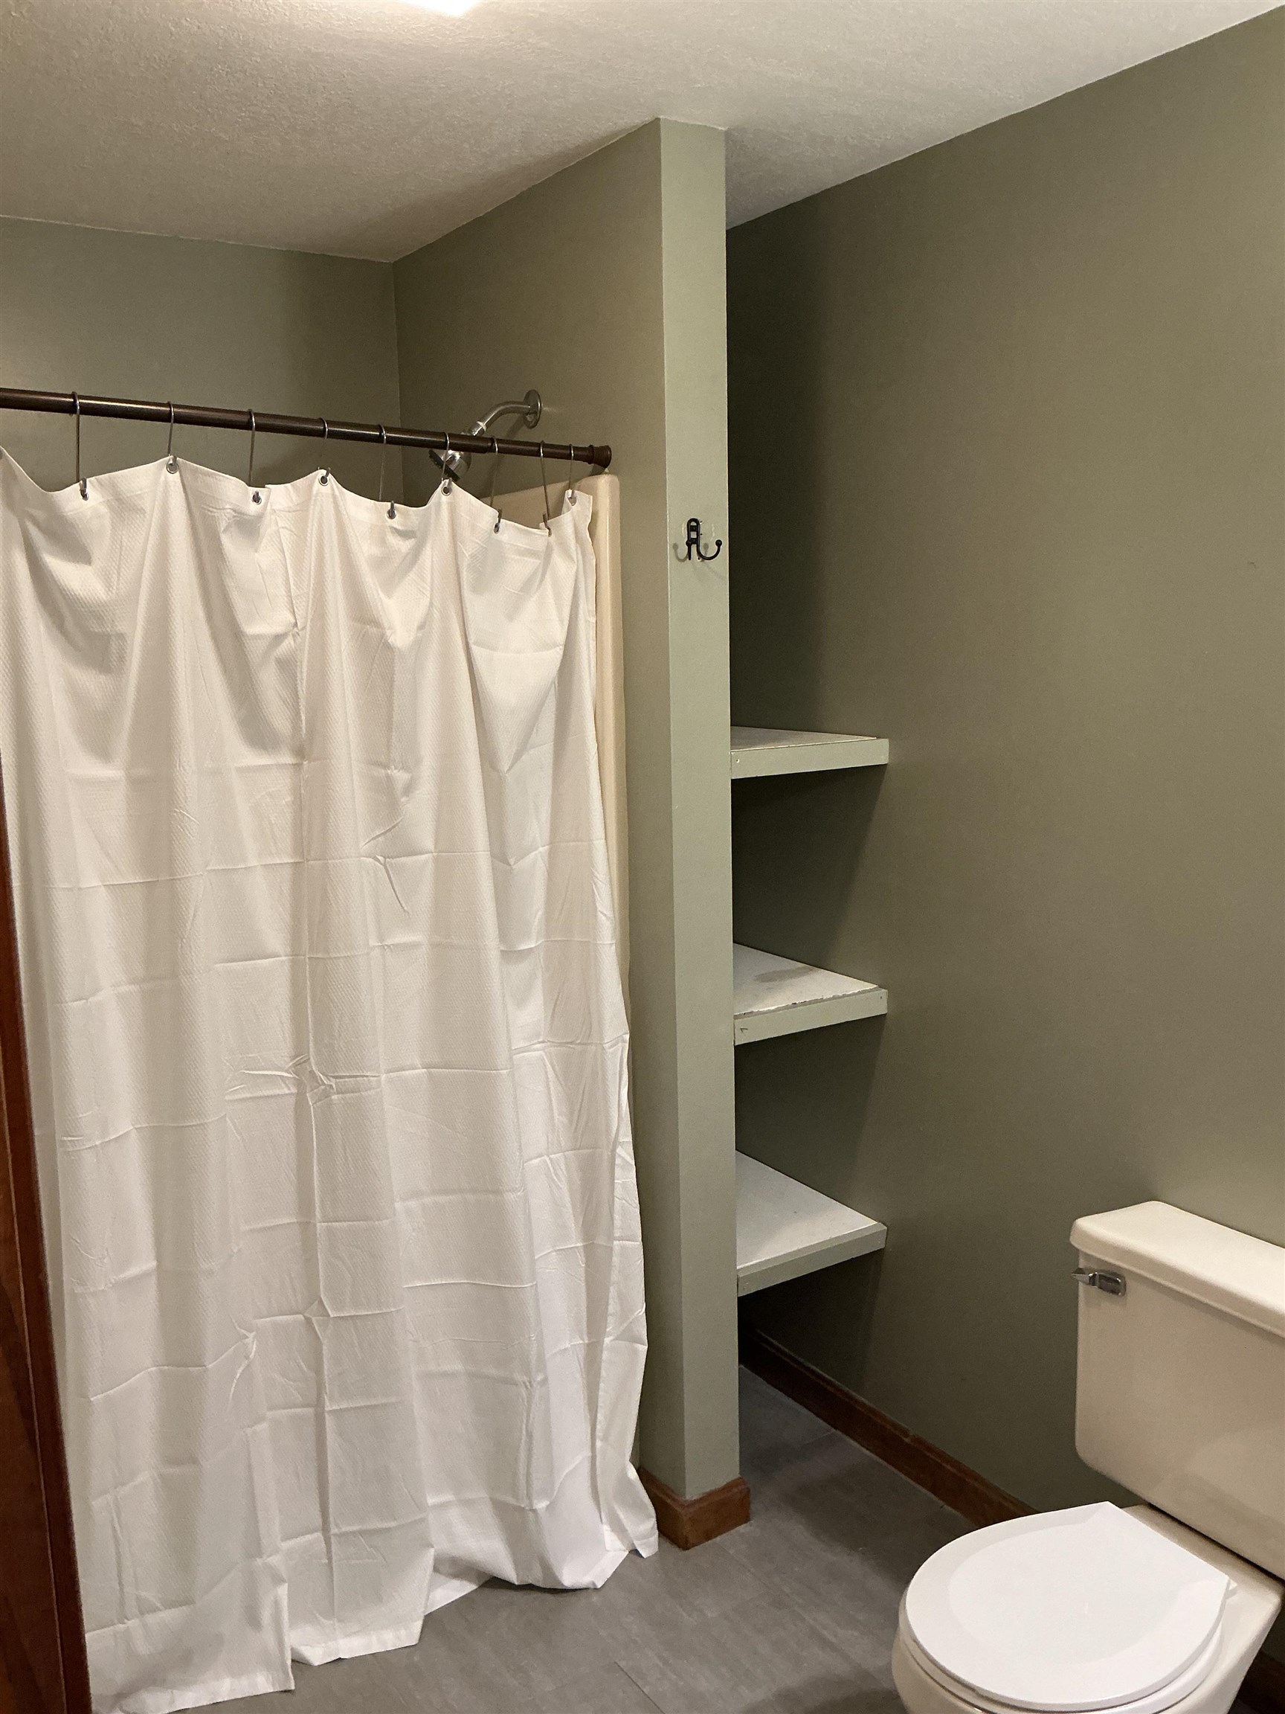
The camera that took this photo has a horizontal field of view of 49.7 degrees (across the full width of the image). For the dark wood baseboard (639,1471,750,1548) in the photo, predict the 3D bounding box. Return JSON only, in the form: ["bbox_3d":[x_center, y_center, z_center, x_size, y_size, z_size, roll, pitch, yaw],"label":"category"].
[{"bbox_3d":[0.091,1.143,2.498,0.139,0.093,0.144,-8,12,-33],"label":"dark wood baseboard"}]

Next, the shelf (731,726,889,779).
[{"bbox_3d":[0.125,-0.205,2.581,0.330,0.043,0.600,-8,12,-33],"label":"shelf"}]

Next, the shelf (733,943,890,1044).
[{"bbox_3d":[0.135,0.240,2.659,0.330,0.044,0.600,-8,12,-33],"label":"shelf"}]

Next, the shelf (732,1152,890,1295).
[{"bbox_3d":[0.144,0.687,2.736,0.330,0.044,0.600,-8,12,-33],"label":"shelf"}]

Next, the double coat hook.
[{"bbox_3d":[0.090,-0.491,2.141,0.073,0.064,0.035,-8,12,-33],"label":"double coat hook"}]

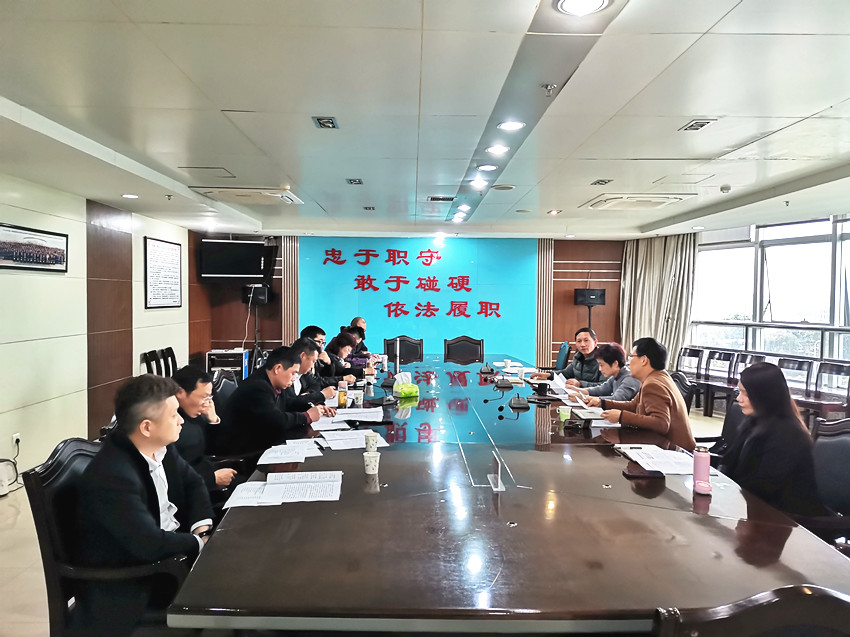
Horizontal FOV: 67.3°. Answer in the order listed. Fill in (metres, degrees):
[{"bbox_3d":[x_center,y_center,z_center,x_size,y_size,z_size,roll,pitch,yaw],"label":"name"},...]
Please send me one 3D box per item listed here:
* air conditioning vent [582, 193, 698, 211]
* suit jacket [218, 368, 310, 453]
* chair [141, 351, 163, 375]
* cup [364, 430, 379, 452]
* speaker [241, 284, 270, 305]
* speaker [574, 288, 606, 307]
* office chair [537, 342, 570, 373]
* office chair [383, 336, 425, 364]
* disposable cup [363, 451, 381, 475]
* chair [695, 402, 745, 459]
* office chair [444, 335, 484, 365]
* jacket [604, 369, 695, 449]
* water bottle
[{"bbox_3d":[2.266,-1.243,6.900,0.940,0.050,0.960,0,2,-1],"label":"air conditioning vent"},{"bbox_3d":[-0.957,0.618,3.900,0.570,0.620,0.530,0,2,-1],"label":"suit jacket"},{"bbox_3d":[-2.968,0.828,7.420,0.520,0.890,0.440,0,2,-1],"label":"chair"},{"bbox_3d":[-0.263,0.619,3.170,0.068,0.087,0.068,0,2,0],"label":"cup"},{"bbox_3d":[-2.614,-0.362,9.846,0.430,0.270,0.280,0,2,-1],"label":"speaker"},{"bbox_3d":[2.461,-0.312,9.491,0.460,0.240,0.260,1,2,11],"label":"speaker"},{"bbox_3d":[1.517,0.785,8.008,0.600,0.960,0.600,0,2,-1],"label":"office chair"},{"bbox_3d":[-0.292,0.736,8.708,0.580,0.980,0.620,0,2,-1],"label":"office chair"},{"bbox_3d":[-0.231,0.632,2.769,0.076,0.086,0.076,0,2,-1],"label":"disposable cup"},{"bbox_3d":[1.656,0.916,3.812,0.600,0.960,0.600,0,2,-1],"label":"chair"},{"bbox_3d":[0.556,0.743,8.724,0.580,0.980,0.620,0,2,-1],"label":"office chair"},{"bbox_3d":[1.336,0.604,3.847,0.580,0.640,0.540,0,2,10],"label":"jacket"},{"bbox_3d":[1.113,0.601,2.560,0.067,0.170,0.068,0,2,-1],"label":"water bottle"}]

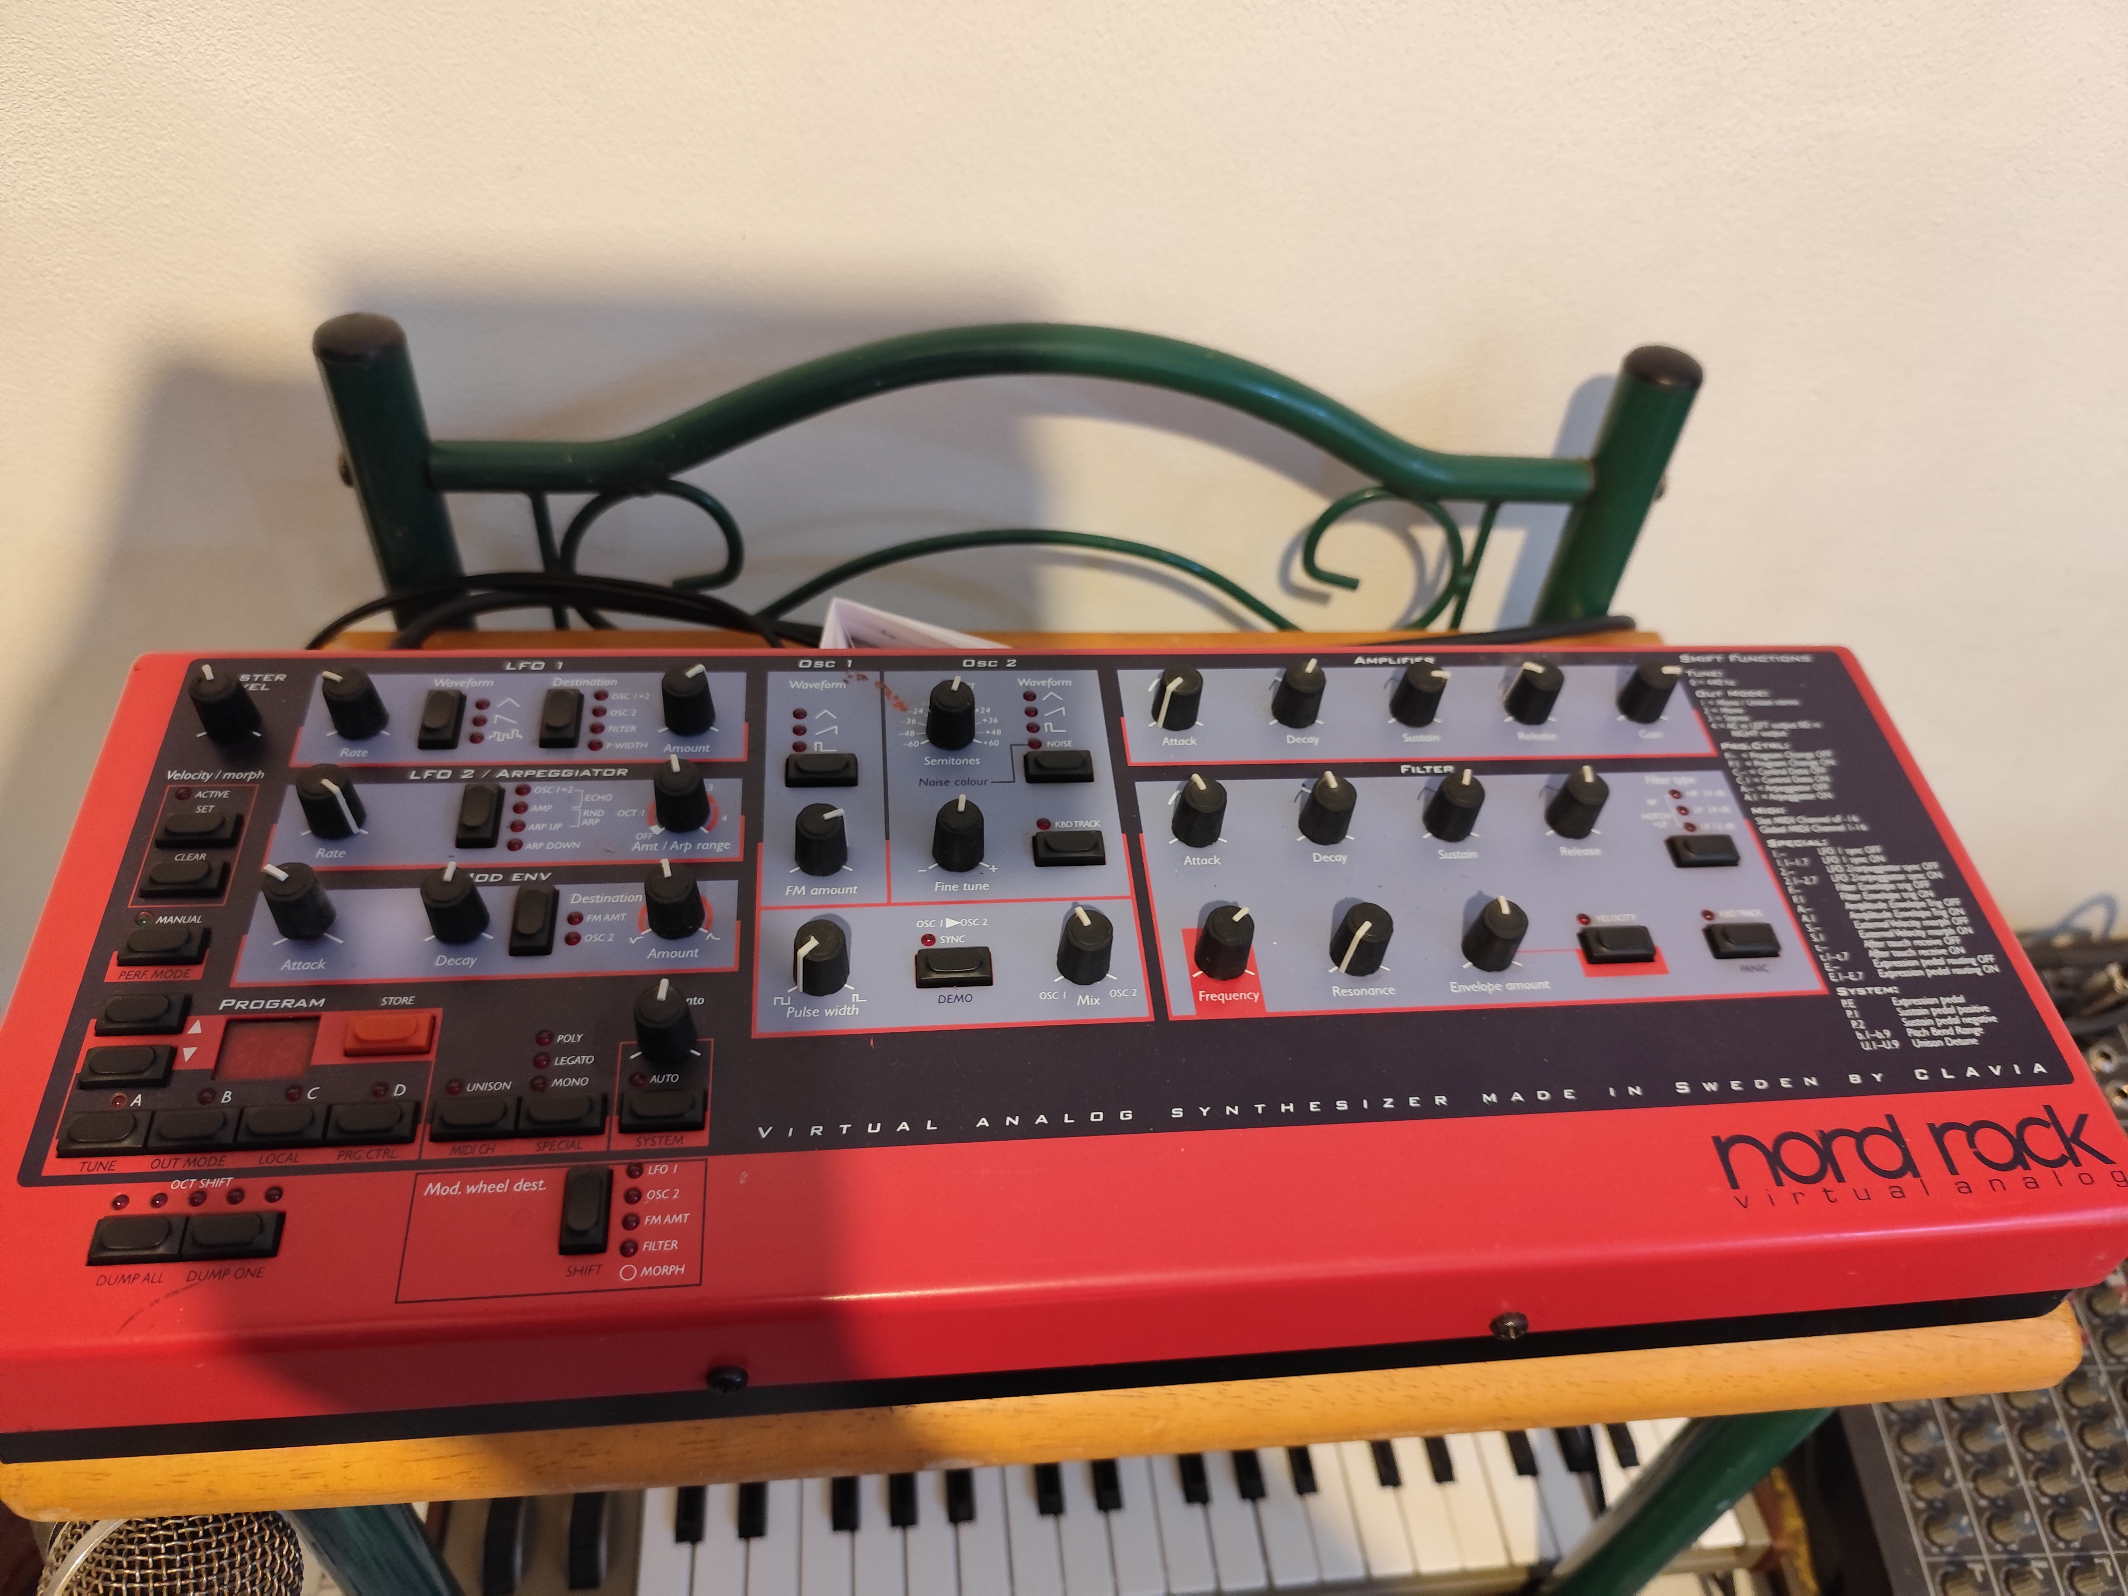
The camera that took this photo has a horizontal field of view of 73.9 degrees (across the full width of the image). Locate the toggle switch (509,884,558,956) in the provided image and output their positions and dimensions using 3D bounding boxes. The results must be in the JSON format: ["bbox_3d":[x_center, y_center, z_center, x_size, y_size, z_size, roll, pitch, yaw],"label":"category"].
[{"bbox_3d":[-0.111,0.025,0.295,0.008,0.004,0.016,-1,55,-8],"label":"toggle switch"}]

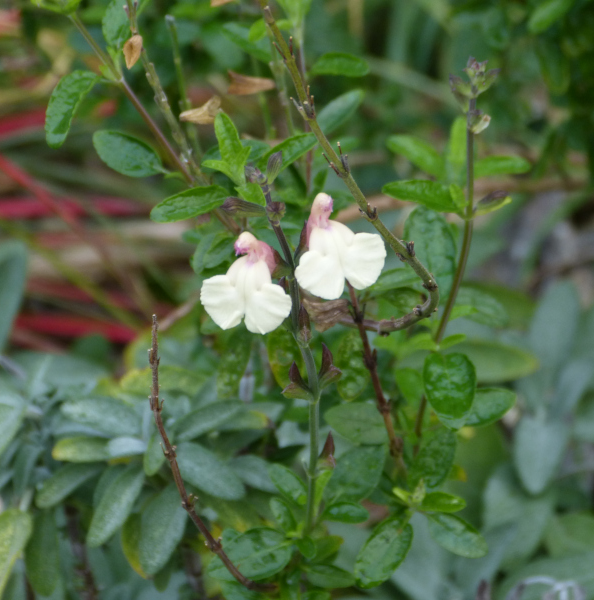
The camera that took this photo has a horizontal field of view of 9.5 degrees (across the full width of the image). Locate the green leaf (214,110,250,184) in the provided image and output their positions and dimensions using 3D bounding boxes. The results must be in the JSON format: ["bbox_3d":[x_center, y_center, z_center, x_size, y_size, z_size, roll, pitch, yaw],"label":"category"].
[{"bbox_3d":[-0.018,-0.044,1.050,0.008,0.023,0.006,-13,-16,-10],"label":"green leaf"}]

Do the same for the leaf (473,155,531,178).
[{"bbox_3d":[0.057,-0.037,1.010,0.017,0.004,0.008,-3,41,-10],"label":"leaf"}]

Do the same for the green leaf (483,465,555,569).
[{"bbox_3d":[0.073,0.071,1.180,0.022,0.006,0.036,-3,63,-1],"label":"green leaf"}]

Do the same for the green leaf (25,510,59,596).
[{"bbox_3d":[-0.075,0.075,1.060,0.010,0.026,0.005,-2,-23,-7],"label":"green leaf"}]

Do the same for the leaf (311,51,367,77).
[{"bbox_3d":[0.012,-0.066,1.020,0.017,0.005,0.008,-2,41,7],"label":"leaf"}]

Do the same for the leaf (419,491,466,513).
[{"bbox_3d":[0.041,0.057,1.020,0.013,0.004,0.007,4,51,-4],"label":"leaf"}]

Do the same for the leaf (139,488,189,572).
[{"bbox_3d":[-0.040,0.068,1.060,0.013,0.029,0.006,13,6,-2],"label":"leaf"}]

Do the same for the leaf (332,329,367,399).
[{"bbox_3d":[0.015,0.019,1.070,0.010,0.023,0.005,-3,-21,-1],"label":"leaf"}]

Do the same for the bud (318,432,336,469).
[{"bbox_3d":[0.008,0.042,1.000,0.005,0.010,0.005,5,7,-30],"label":"bud"}]

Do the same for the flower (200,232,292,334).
[{"bbox_3d":[-0.014,-0.004,0.945,0.022,0.024,0.018,8,23,20],"label":"flower"}]

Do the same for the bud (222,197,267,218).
[{"bbox_3d":[-0.015,-0.026,1.000,0.013,0.005,0.005,8,18,6],"label":"bud"}]

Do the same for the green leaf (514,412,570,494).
[{"bbox_3d":[0.080,0.051,1.180,0.018,0.005,0.029,5,64,3],"label":"green leaf"}]

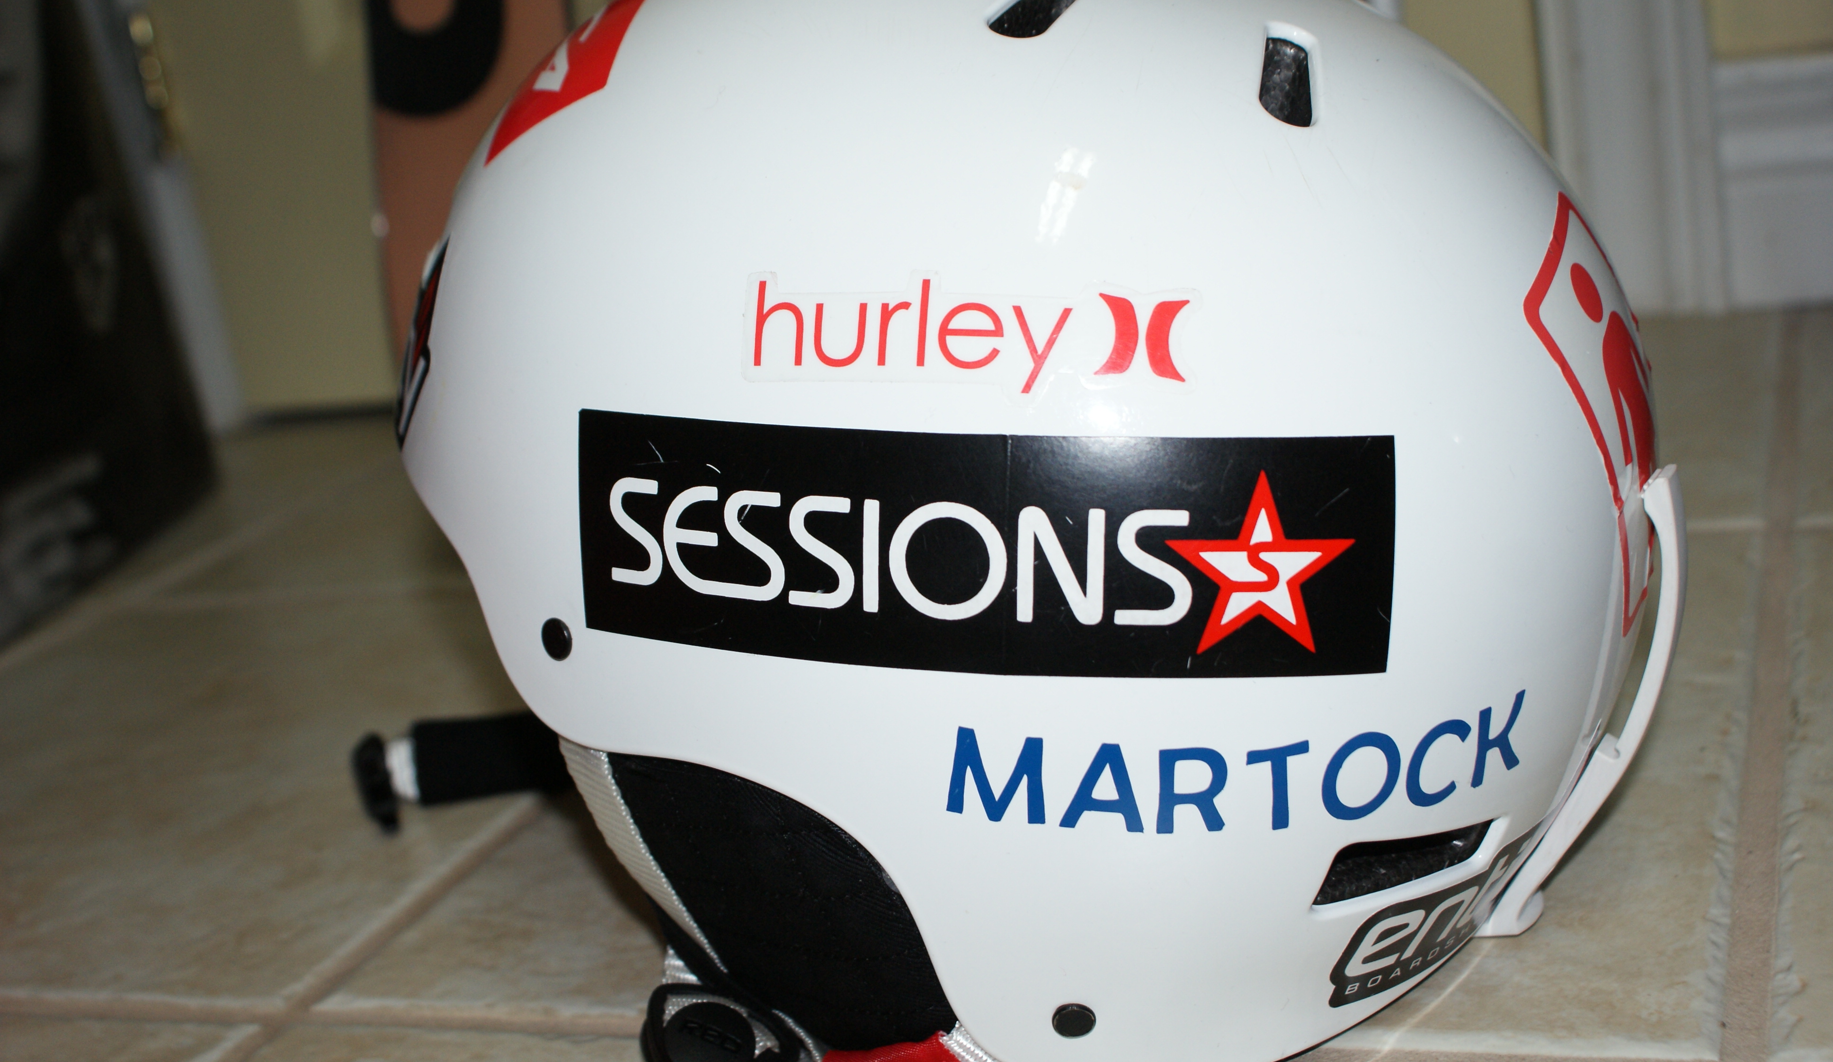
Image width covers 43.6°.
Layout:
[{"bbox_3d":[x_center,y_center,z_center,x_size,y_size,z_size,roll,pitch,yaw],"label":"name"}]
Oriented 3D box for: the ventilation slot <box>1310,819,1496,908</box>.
[{"bbox_3d":[0.091,0.062,0.445,0.040,0.015,0.013,-8,28,-23],"label":"ventilation slot"}]

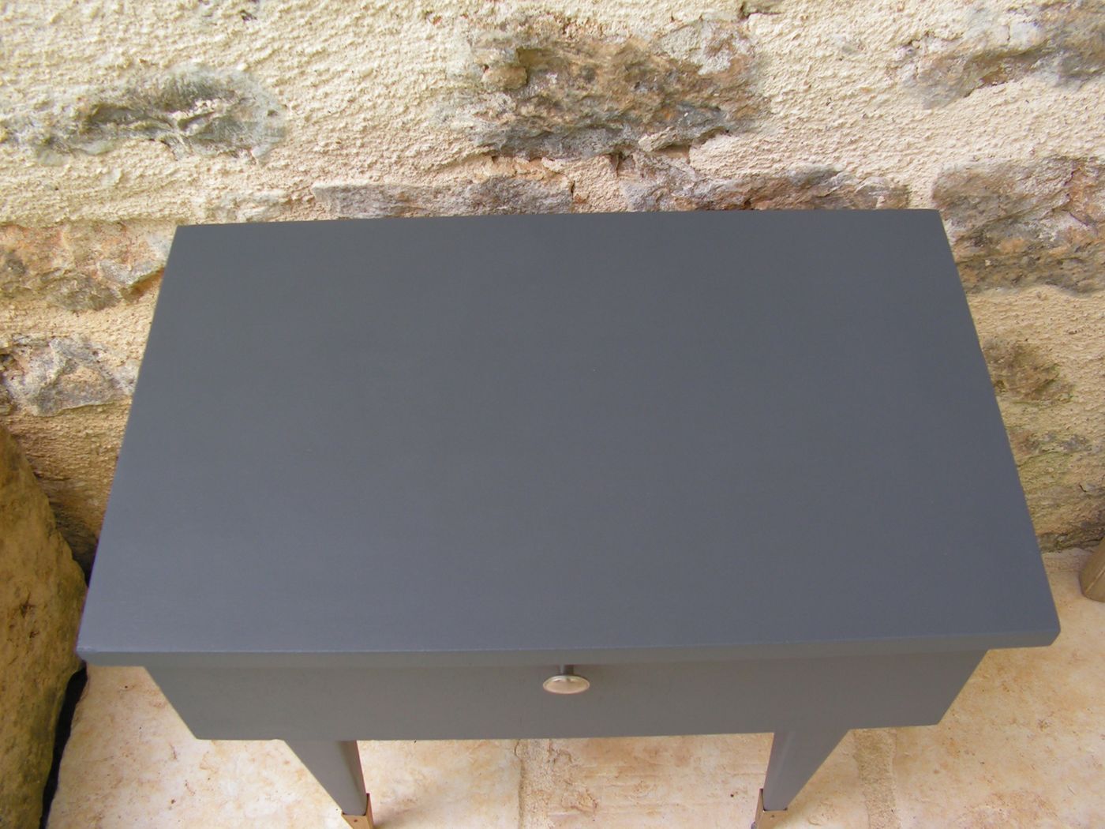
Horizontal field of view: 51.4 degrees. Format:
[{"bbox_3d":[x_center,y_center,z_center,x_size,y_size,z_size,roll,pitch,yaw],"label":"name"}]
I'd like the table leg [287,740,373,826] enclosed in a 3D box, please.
[{"bbox_3d":[-0.179,0.291,0.951,0.054,0.366,0.049,-1,54,0],"label":"table leg"}]

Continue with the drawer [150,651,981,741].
[{"bbox_3d":[0.006,0.052,0.793,0.508,0.164,0.289,-1,54,0],"label":"drawer"}]

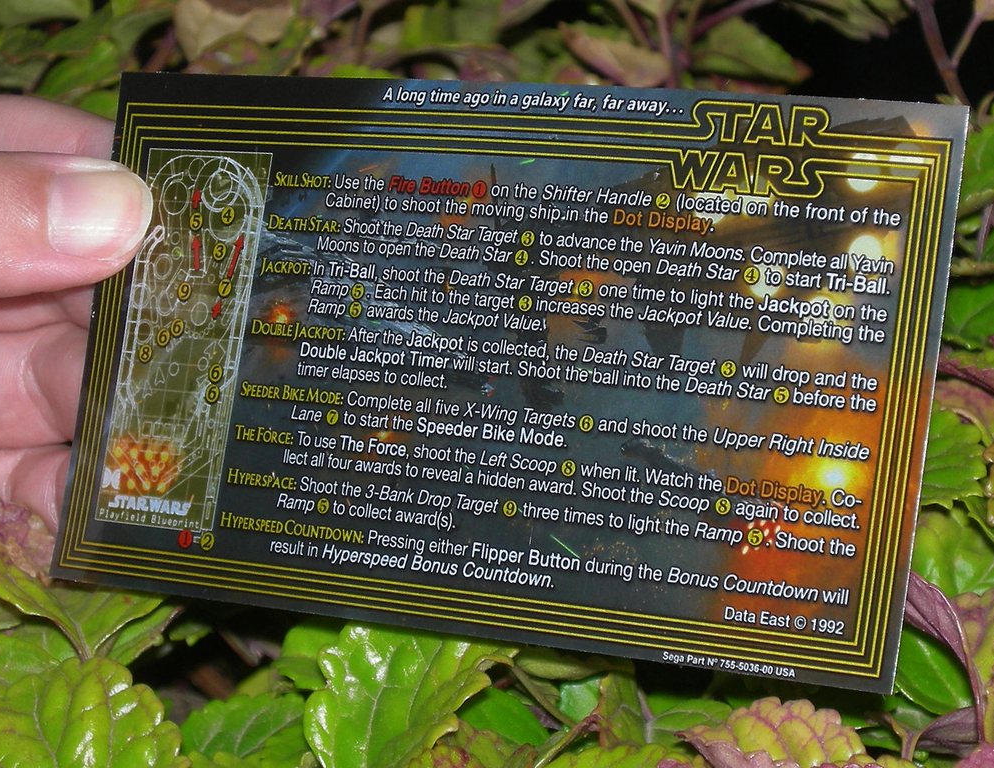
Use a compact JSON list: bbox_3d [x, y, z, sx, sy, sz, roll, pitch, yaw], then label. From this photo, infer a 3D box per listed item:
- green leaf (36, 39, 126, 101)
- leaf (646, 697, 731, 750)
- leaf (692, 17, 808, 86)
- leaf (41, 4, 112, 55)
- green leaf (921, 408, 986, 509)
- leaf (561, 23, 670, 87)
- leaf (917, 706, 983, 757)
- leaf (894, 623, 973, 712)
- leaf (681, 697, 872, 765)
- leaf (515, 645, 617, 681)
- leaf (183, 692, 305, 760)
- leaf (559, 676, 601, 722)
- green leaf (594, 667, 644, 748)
[{"bbox_3d":[-0.083,-0.062,0.570,0.021,0.005,0.012,-32,53,-19],"label":"green leaf"},{"bbox_3d":[0.031,0.055,0.464,0.017,0.004,0.013,-16,43,-18],"label":"leaf"},{"bbox_3d":[0.050,-0.066,0.570,0.023,0.006,0.014,14,53,3],"label":"leaf"},{"bbox_3d":[-0.085,-0.072,0.585,0.019,0.005,0.010,-33,47,-23],"label":"leaf"},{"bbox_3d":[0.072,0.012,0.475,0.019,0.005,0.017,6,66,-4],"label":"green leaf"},{"bbox_3d":[0.024,-0.065,0.570,0.024,0.006,0.011,24,60,8],"label":"leaf"},{"bbox_3d":[0.071,0.054,0.450,0.014,0.004,0.010,-28,52,-6],"label":"leaf"},{"bbox_3d":[0.072,0.047,0.475,0.018,0.005,0.014,31,61,11],"label":"leaf"},{"bbox_3d":[0.043,0.054,0.447,0.029,0.007,0.014,6,41,0],"label":"leaf"},{"bbox_3d":[0.012,0.048,0.500,0.019,0.006,0.012,-6,41,-7],"label":"leaf"},{"bbox_3d":[-0.042,0.059,0.485,0.022,0.006,0.017,-9,53,1],"label":"leaf"},{"bbox_3d":[0.014,0.053,0.478,0.009,0.004,0.011,12,67,1],"label":"leaf"},{"bbox_3d":[0.020,0.052,0.458,0.010,0.014,0.005,14,-10,-25],"label":"green leaf"}]

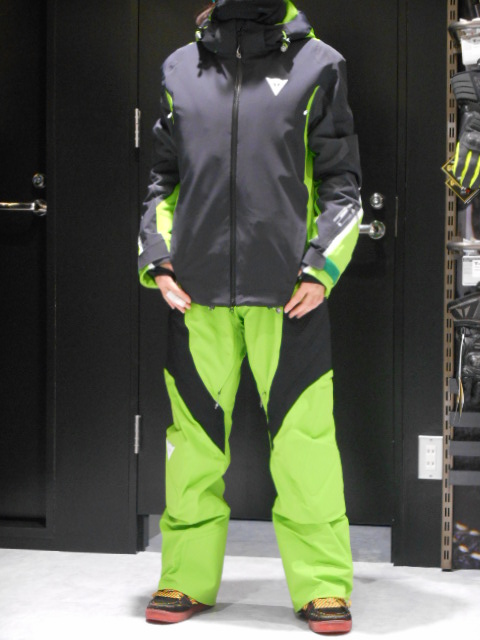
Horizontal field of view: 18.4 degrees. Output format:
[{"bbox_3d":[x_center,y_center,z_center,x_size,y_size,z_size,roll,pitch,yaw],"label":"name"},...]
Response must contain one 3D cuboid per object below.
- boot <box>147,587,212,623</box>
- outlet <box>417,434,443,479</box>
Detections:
[{"bbox_3d":[-0.138,0.643,3.553,0.103,0.115,0.280,1,2,26],"label":"boot"},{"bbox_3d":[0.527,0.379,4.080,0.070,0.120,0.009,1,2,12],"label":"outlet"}]

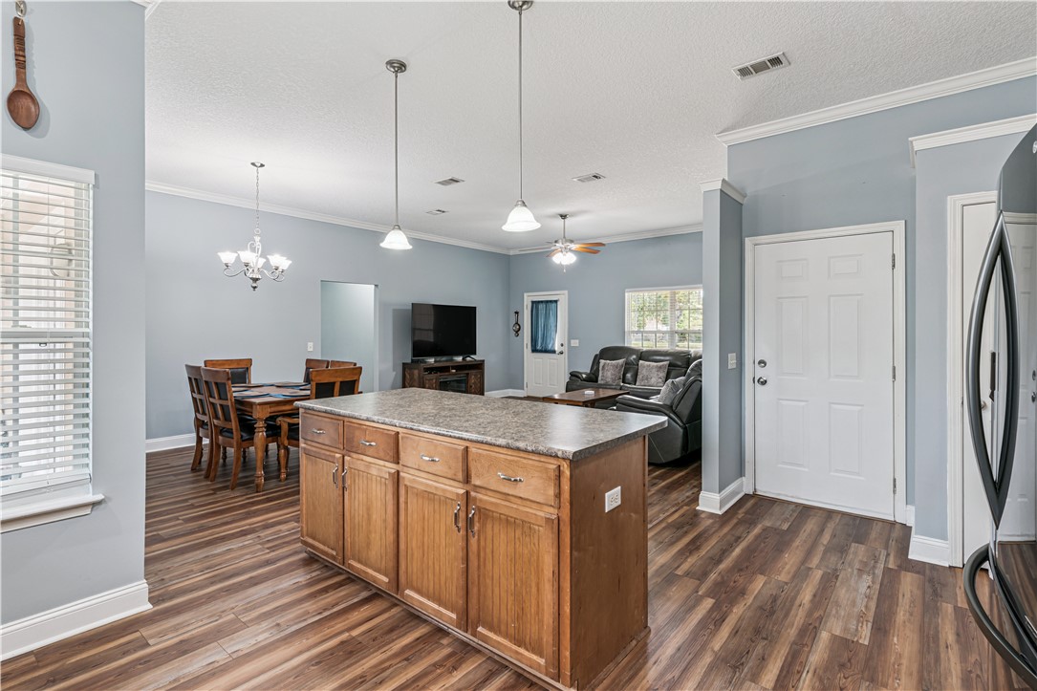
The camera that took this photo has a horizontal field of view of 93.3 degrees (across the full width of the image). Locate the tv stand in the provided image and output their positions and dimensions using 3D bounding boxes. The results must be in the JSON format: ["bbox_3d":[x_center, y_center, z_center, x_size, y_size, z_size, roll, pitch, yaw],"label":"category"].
[{"bbox_3d":[-1.261,0.690,8.549,0.460,0.820,1.480,1,2,39],"label":"tv stand"}]

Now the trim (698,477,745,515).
[{"bbox_3d":[1.609,1.167,3.883,0.185,0.138,0.580,1,2,39],"label":"trim"}]

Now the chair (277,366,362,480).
[{"bbox_3d":[-1.771,0.710,4.354,0.620,1.030,0.540,1,1,39],"label":"chair"}]

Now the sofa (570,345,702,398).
[{"bbox_3d":[1.942,0.607,7.592,2.300,1.070,1.000,1,1,39],"label":"sofa"}]

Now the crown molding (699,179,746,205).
[{"bbox_3d":[1.600,-1.201,3.880,0.225,0.075,0.610,1,1,39],"label":"crown molding"}]

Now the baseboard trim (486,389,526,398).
[{"bbox_3d":[-0.238,1.017,9.867,0.390,0.135,0.770,1,1,39],"label":"baseboard trim"}]

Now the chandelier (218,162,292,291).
[{"bbox_3d":[-2.594,-1.168,4.863,0.720,1.240,0.720,1,1,39],"label":"chandelier"}]

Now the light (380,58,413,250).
[{"bbox_3d":[-0.766,-1.201,3.091,0.203,1.160,0.203,0,1,0],"label":"light"}]

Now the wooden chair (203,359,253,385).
[{"bbox_3d":[-3.011,0.680,5.308,0.610,1.030,0.540,1,2,39],"label":"wooden chair"}]

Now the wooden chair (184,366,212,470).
[{"bbox_3d":[-2.853,0.694,4.819,0.490,1.030,0.600,1,2,39],"label":"wooden chair"}]

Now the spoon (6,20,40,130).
[{"bbox_3d":[-2.074,-1.137,2.055,0.045,0.455,0.100,1,2,39],"label":"spoon"}]

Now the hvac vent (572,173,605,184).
[{"bbox_3d":[0.762,-1.789,5.267,0.300,0.020,0.200,1,1,39],"label":"hvac vent"}]

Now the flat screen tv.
[{"bbox_3d":[-1.240,-0.206,8.480,0.260,0.977,1.460,1,2,39],"label":"flat screen tv"}]

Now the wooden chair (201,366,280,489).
[{"bbox_3d":[-2.437,0.705,4.444,0.490,1.030,0.600,1,2,36],"label":"wooden chair"}]

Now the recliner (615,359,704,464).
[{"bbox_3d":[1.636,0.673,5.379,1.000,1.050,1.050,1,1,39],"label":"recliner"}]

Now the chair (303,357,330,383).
[{"bbox_3d":[-2.468,0.682,5.417,0.500,1.030,0.600,1,1,39],"label":"chair"}]

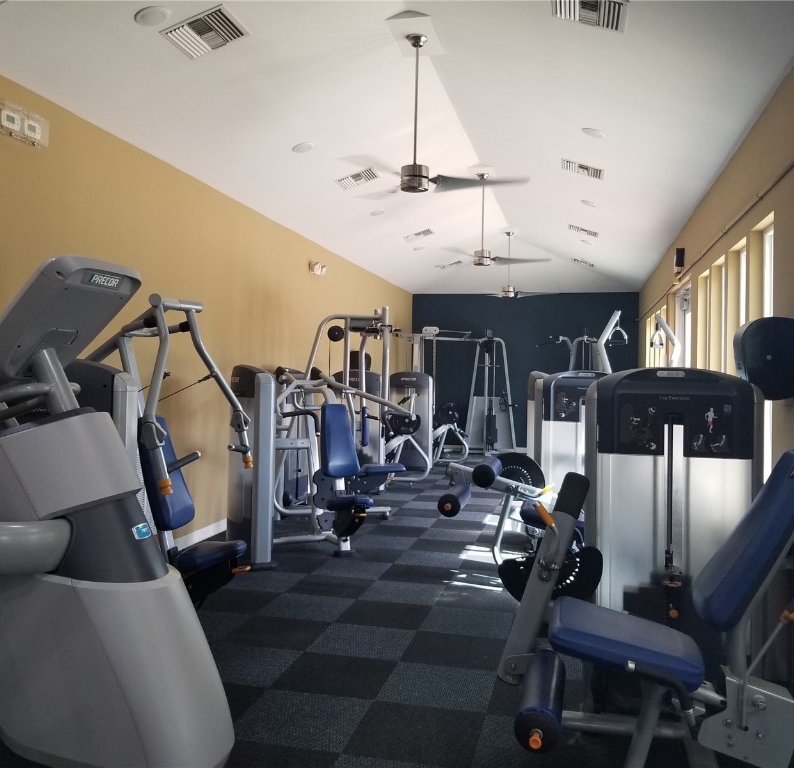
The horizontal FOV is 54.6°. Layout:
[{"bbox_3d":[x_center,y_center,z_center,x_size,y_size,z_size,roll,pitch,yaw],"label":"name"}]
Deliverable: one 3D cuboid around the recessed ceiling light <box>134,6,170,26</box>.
[{"bbox_3d":[-1.309,-1.956,4.107,0.187,0.025,0.187,-16,-4,13],"label":"recessed ceiling light"}]

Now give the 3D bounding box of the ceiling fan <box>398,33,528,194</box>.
[{"bbox_3d":[0.140,-1.767,5.021,1.400,1.030,1.340,1,0,13],"label":"ceiling fan"}]

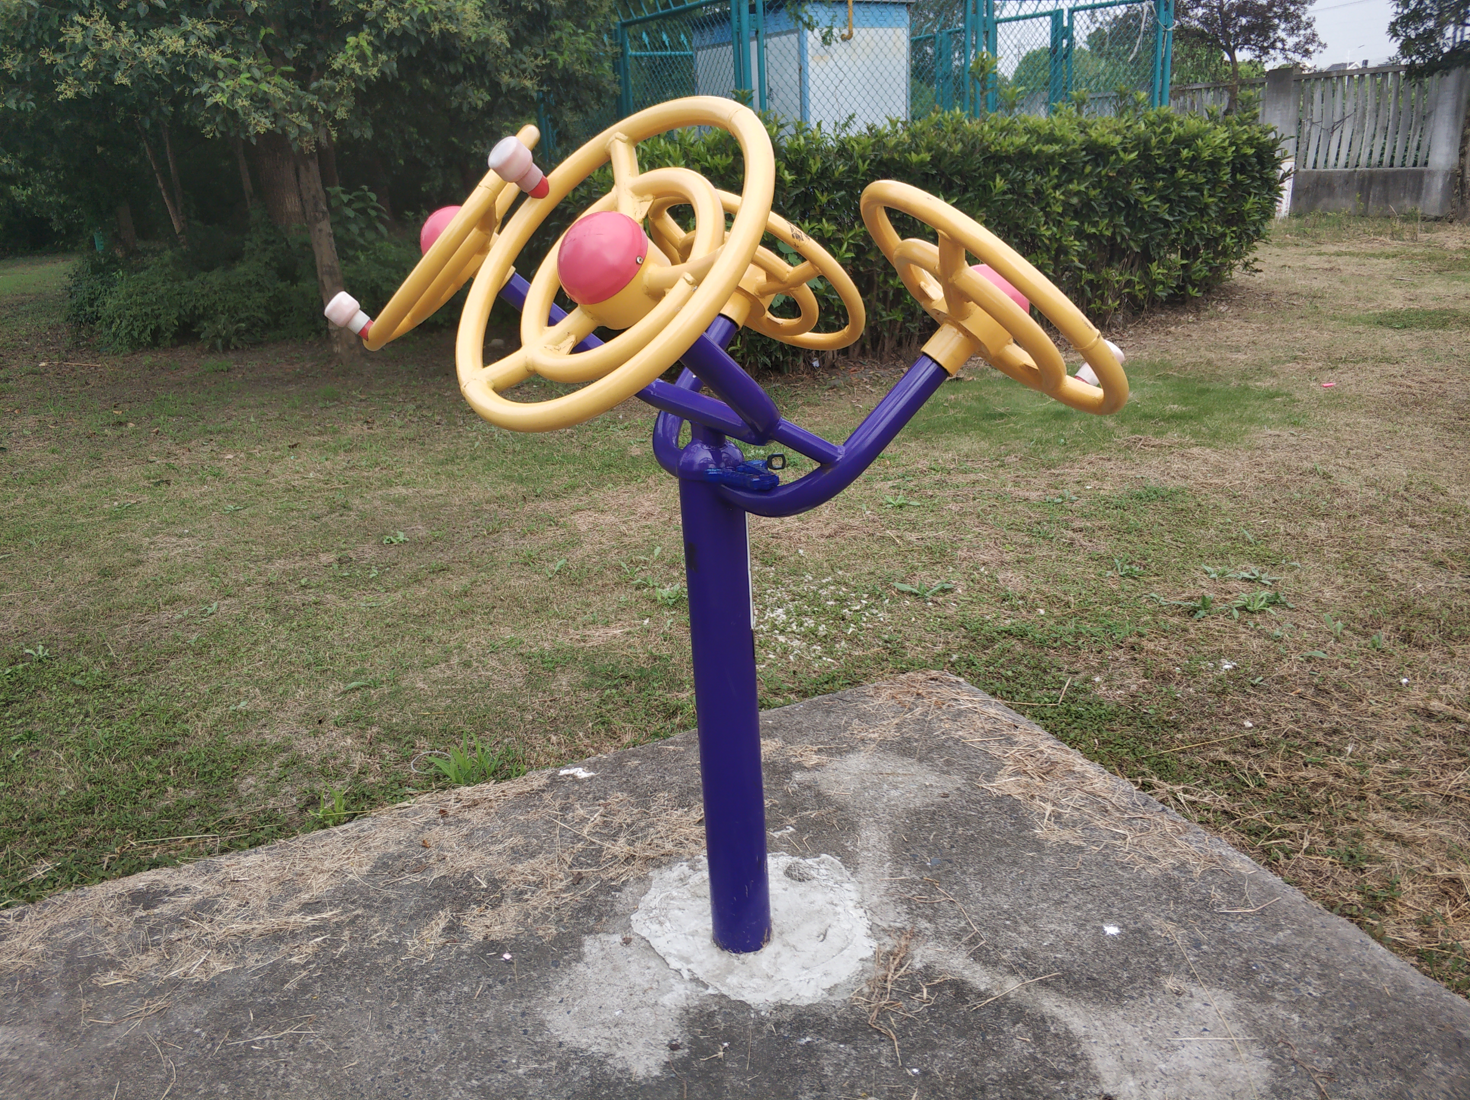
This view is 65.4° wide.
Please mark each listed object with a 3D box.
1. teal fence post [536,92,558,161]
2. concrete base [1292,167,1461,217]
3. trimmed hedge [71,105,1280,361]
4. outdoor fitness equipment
[{"bbox_3d":[-1.713,-3.516,10.643,0.110,2.600,0.110,-16,23,-31],"label":"teal fence post"},{"bbox_3d":[8.632,-4.792,15.440,0.220,0.630,2.230,-15,23,-30],"label":"concrete base"},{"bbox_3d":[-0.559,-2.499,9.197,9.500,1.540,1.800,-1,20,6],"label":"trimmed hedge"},{"bbox_3d":[-0.034,0.044,1.992,1.020,1.520,1.150,-14,22,-27],"label":"outdoor fitness equipment"}]

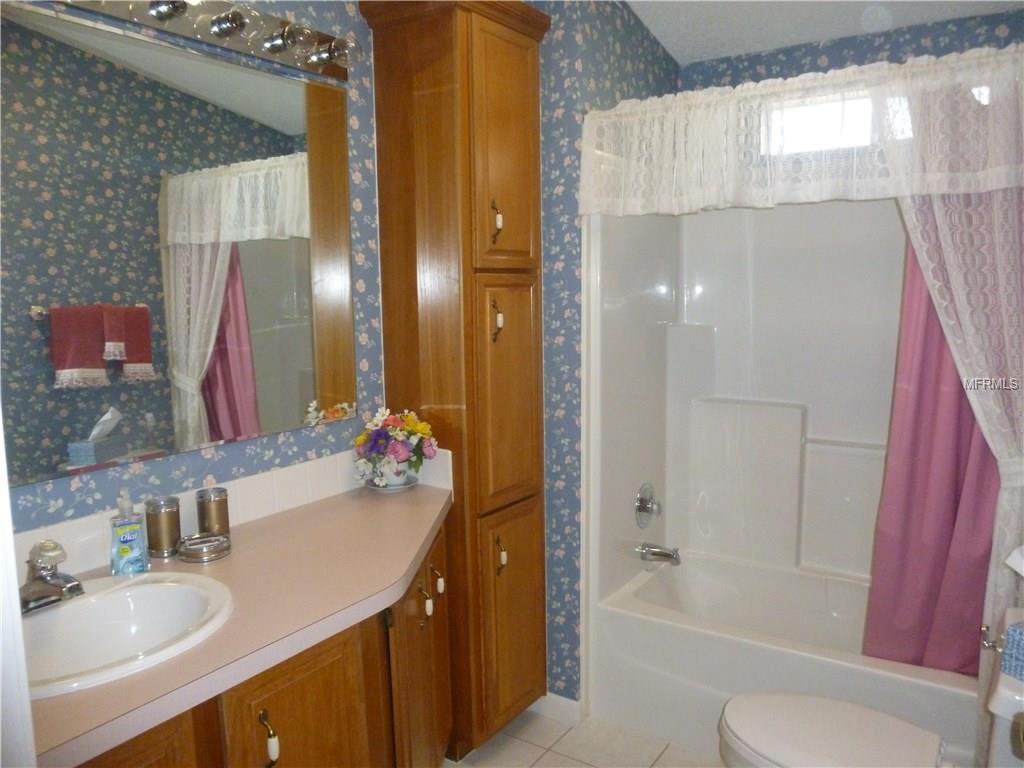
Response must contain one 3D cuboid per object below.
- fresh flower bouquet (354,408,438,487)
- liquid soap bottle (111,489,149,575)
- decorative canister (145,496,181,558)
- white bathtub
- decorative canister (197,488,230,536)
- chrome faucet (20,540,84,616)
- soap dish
[{"bbox_3d":[-0.339,0.195,2.169,0.230,0.230,0.220,-2,7,-9],"label":"fresh flower bouquet"},{"bbox_3d":[-0.812,0.310,1.574,0.066,0.168,0.040,-7,9,-37],"label":"liquid soap bottle"},{"bbox_3d":[-0.784,0.322,1.659,0.067,0.122,0.067,4,9,35],"label":"decorative canister"},{"bbox_3d":[1.078,0.932,2.329,1.520,0.430,0.710,4,9,35],"label":"white bathtub"},{"bbox_3d":[-0.703,0.312,1.741,0.067,0.118,0.067,4,9,35],"label":"decorative canister"},{"bbox_3d":[-0.844,0.352,1.365,0.140,0.115,0.130,4,9,35],"label":"chrome faucet"},{"bbox_3d":[-0.695,0.366,1.662,0.110,0.030,0.114,4,9,35],"label":"soap dish"}]

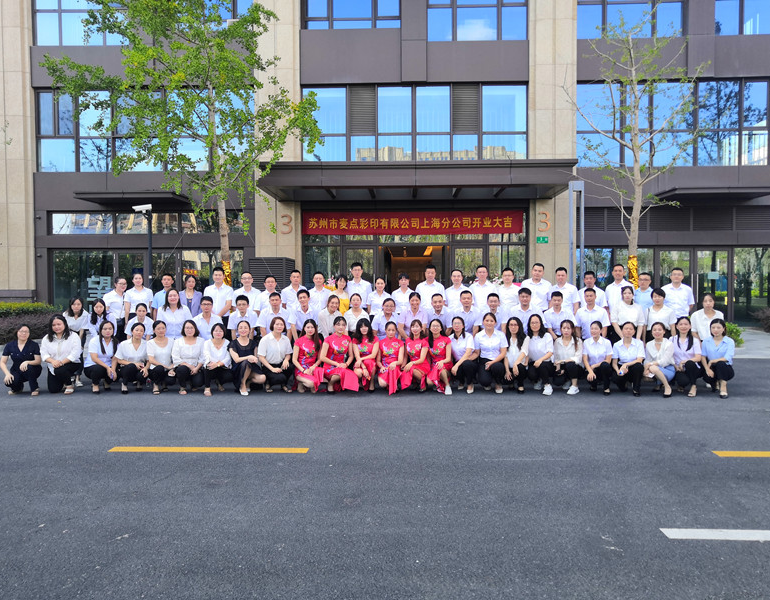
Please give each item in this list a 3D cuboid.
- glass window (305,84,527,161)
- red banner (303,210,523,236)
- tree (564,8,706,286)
[{"bbox_3d":[0.840,-4.923,17.480,6.296,2.263,0.150,0,2,2],"label":"glass window"},{"bbox_3d":[0.856,-2.386,19.318,6.850,0.710,0.050,0,2,2],"label":"red banner"},{"bbox_3d":[5.745,-2.834,14.407,3.250,7.650,3.100,0,2,2],"label":"tree"}]

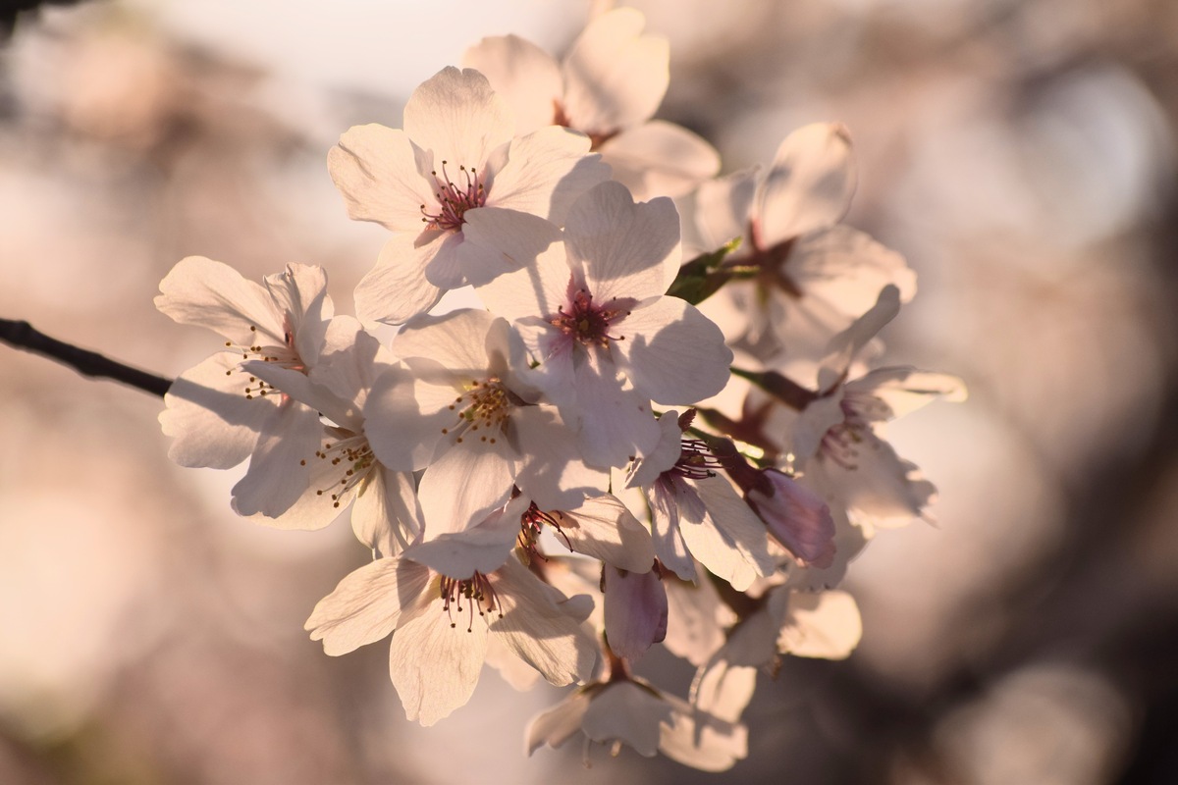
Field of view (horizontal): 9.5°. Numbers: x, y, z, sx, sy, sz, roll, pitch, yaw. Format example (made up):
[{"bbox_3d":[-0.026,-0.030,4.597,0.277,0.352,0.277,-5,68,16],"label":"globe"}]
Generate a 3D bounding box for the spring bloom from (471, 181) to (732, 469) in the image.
[{"bbox_3d":[0.001,-0.008,0.870,0.033,0.035,0.014,0,0,5],"label":"spring bloom"}]

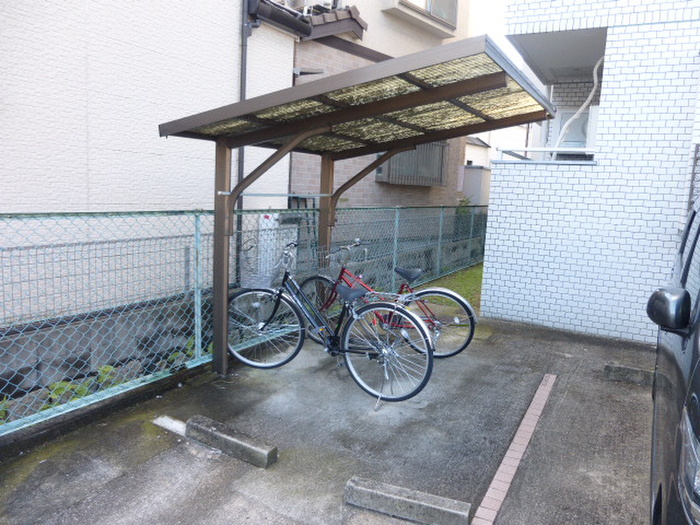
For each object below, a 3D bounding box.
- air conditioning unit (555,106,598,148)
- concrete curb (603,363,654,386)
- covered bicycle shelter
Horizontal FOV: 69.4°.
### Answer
[{"bbox_3d":[3.254,-1.865,7.159,0.740,0.610,0.300,7,9,29],"label":"air conditioning unit"},{"bbox_3d":[2.423,0.936,4.163,0.600,0.123,0.120,5,8,16],"label":"concrete curb"},{"bbox_3d":[0.174,-0.209,4.062,2.259,2.230,2.263,7,9,29],"label":"covered bicycle shelter"}]

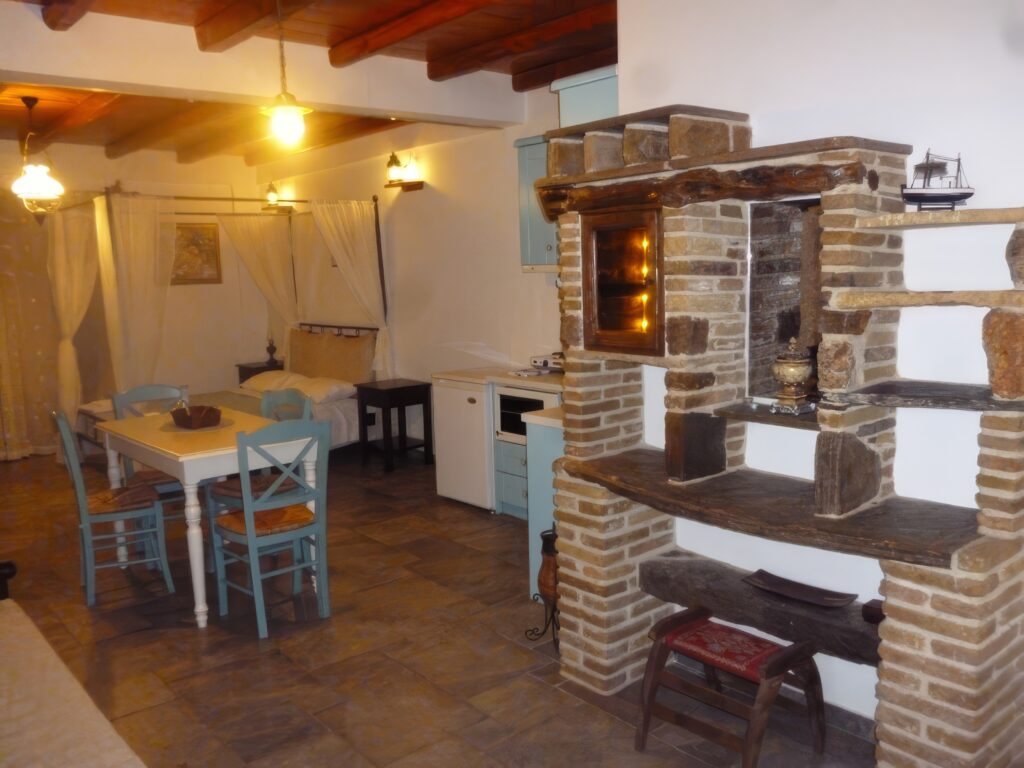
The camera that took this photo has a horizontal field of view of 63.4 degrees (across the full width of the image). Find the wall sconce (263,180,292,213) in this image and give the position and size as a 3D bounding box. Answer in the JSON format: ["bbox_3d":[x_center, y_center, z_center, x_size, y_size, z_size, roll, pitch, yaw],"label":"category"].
[{"bbox_3d":[-2.293,-1.833,8.073,0.200,0.310,0.220,-9,10,-40],"label":"wall sconce"}]

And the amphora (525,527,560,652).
[{"bbox_3d":[0.149,0.814,3.324,0.210,0.500,0.210,-2,8,0],"label":"amphora"}]

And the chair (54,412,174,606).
[{"bbox_3d":[-2.034,0.610,4.205,0.445,0.925,0.450,-9,11,-40],"label":"chair"}]

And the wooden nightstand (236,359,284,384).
[{"bbox_3d":[-2.522,0.121,8.575,0.440,0.655,0.450,-9,11,-40],"label":"wooden nightstand"}]

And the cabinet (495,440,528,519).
[{"bbox_3d":[0.298,0.572,5.114,0.550,0.475,0.550,-9,10,-40],"label":"cabinet"}]

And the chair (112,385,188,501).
[{"bbox_3d":[-1.946,0.483,4.747,0.430,0.900,0.470,-9,10,-40],"label":"chair"}]

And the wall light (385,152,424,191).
[{"bbox_3d":[-0.853,-1.666,6.479,0.200,0.310,0.260,-9,11,-40],"label":"wall light"}]

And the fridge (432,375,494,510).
[{"bbox_3d":[-0.117,0.338,5.572,0.570,0.838,0.565,-9,10,-40],"label":"fridge"}]

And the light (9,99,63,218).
[{"bbox_3d":[-3.221,-1.500,5.595,0.340,0.835,0.340,-9,10,-40],"label":"light"}]

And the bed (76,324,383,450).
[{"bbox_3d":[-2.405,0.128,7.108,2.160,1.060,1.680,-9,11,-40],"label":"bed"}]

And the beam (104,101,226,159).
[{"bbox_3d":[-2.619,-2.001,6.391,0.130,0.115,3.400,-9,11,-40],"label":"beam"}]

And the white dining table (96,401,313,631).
[{"bbox_3d":[-1.530,0.612,4.192,0.665,0.770,1.230,-9,10,-40],"label":"white dining table"}]

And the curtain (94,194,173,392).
[{"bbox_3d":[-2.541,-0.306,5.763,0.480,1.980,0.240,-9,10,-40],"label":"curtain"}]

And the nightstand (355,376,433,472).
[{"bbox_3d":[-0.943,0.330,6.740,0.440,0.655,0.470,-9,11,-40],"label":"nightstand"}]

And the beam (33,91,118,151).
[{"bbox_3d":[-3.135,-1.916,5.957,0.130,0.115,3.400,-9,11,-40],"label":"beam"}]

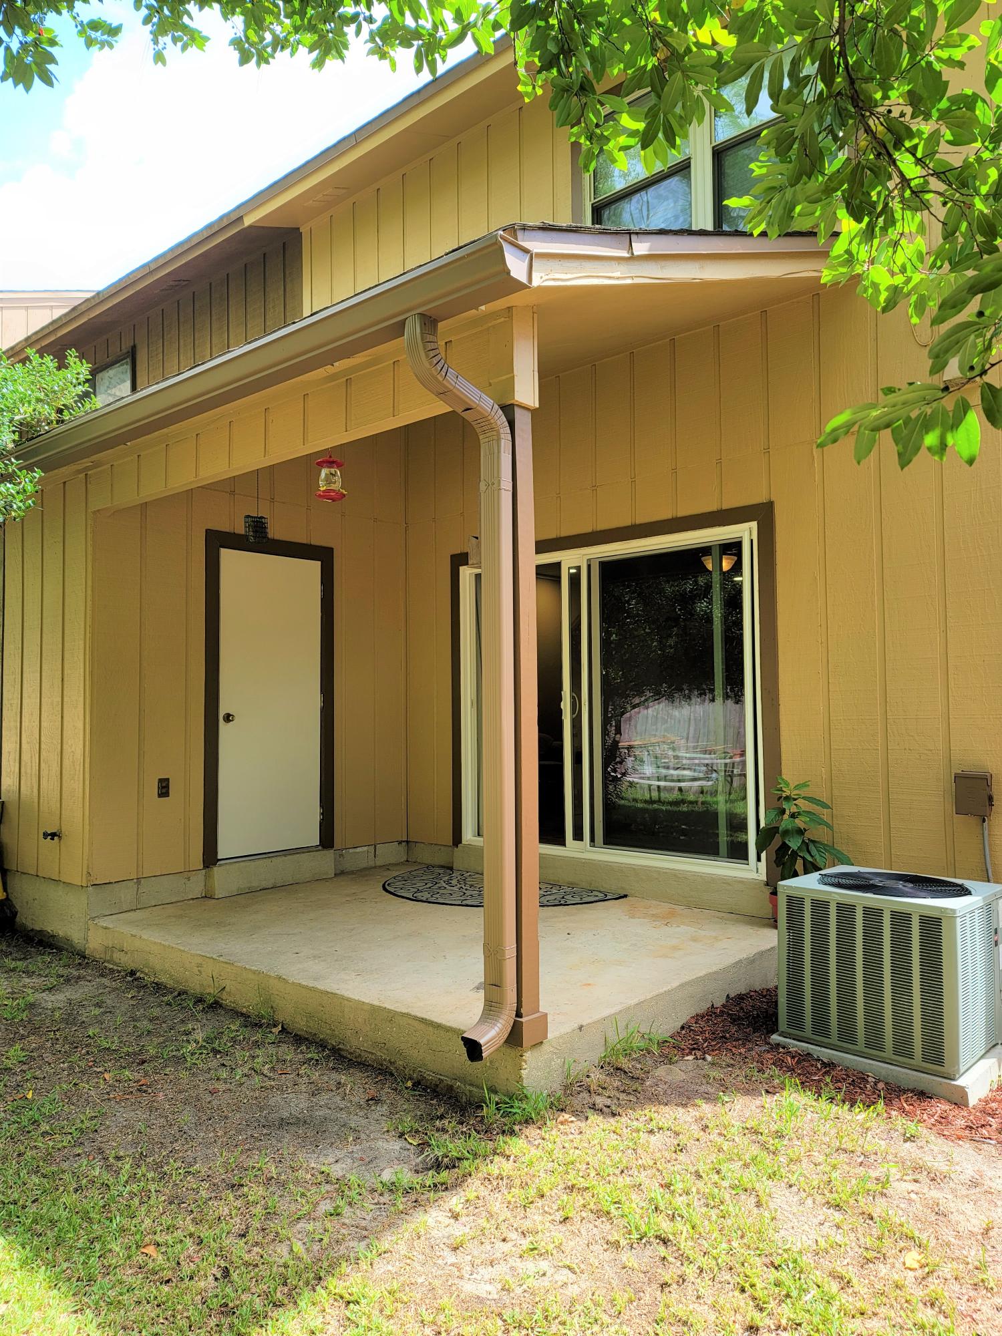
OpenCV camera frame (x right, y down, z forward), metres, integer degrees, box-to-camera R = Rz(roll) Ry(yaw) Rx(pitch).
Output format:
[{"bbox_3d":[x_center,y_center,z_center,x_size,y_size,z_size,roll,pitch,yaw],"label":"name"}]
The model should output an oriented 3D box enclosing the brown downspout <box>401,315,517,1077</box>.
[{"bbox_3d":[-0.129,0.053,3.394,0.185,2.574,0.336,-3,-3,41],"label":"brown downspout"}]

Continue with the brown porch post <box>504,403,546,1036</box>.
[{"bbox_3d":[0.064,0.192,3.492,0.121,2.268,0.121,-3,-3,41],"label":"brown porch post"}]

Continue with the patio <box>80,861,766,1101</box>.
[{"bbox_3d":[-0.322,1.505,5.397,3.322,0.189,2.564,-3,-3,41],"label":"patio"}]

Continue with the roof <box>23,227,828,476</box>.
[{"bbox_3d":[-0.567,-1.740,5.514,4.099,1.231,2.971,-3,-3,41],"label":"roof"}]

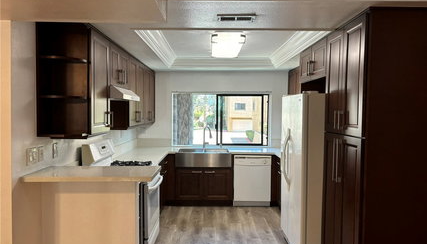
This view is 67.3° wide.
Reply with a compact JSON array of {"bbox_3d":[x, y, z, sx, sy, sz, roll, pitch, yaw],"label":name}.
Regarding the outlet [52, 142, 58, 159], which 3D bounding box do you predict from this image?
[{"bbox_3d":[-1.397,0.251,2.827,0.015,0.120,0.077,0,2,0],"label":"outlet"}]

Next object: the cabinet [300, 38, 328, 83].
[{"bbox_3d":[1.380,-0.637,3.507,0.610,0.360,0.890,0,2,0],"label":"cabinet"}]

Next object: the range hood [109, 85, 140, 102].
[{"bbox_3d":[-1.158,-0.317,3.623,0.500,0.147,0.760,0,2,0],"label":"range hood"}]

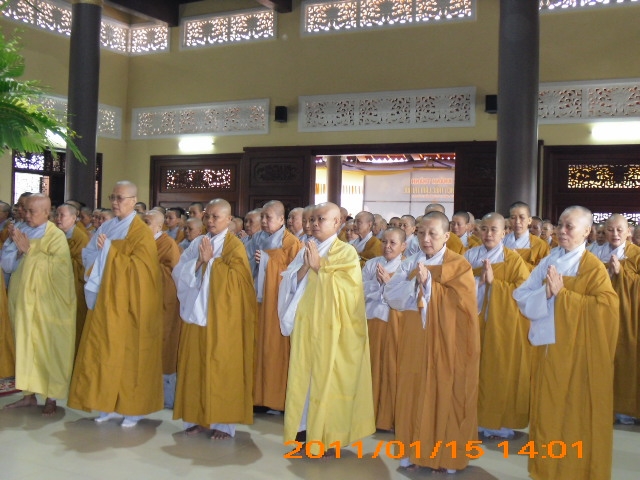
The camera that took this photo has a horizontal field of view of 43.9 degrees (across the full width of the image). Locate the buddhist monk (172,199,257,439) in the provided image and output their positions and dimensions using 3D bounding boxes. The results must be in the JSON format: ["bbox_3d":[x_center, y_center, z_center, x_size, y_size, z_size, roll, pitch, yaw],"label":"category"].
[{"bbox_3d":[-0.710,0.515,5.350,0.530,1.600,0.440,2,1,30],"label":"buddhist monk"}]

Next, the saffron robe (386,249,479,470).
[{"bbox_3d":[0.662,0.693,4.720,0.530,1.300,0.430,2,1,30],"label":"saffron robe"}]

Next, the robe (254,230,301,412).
[{"bbox_3d":[-0.357,0.604,6.100,0.500,1.370,0.410,2,1,30],"label":"robe"}]

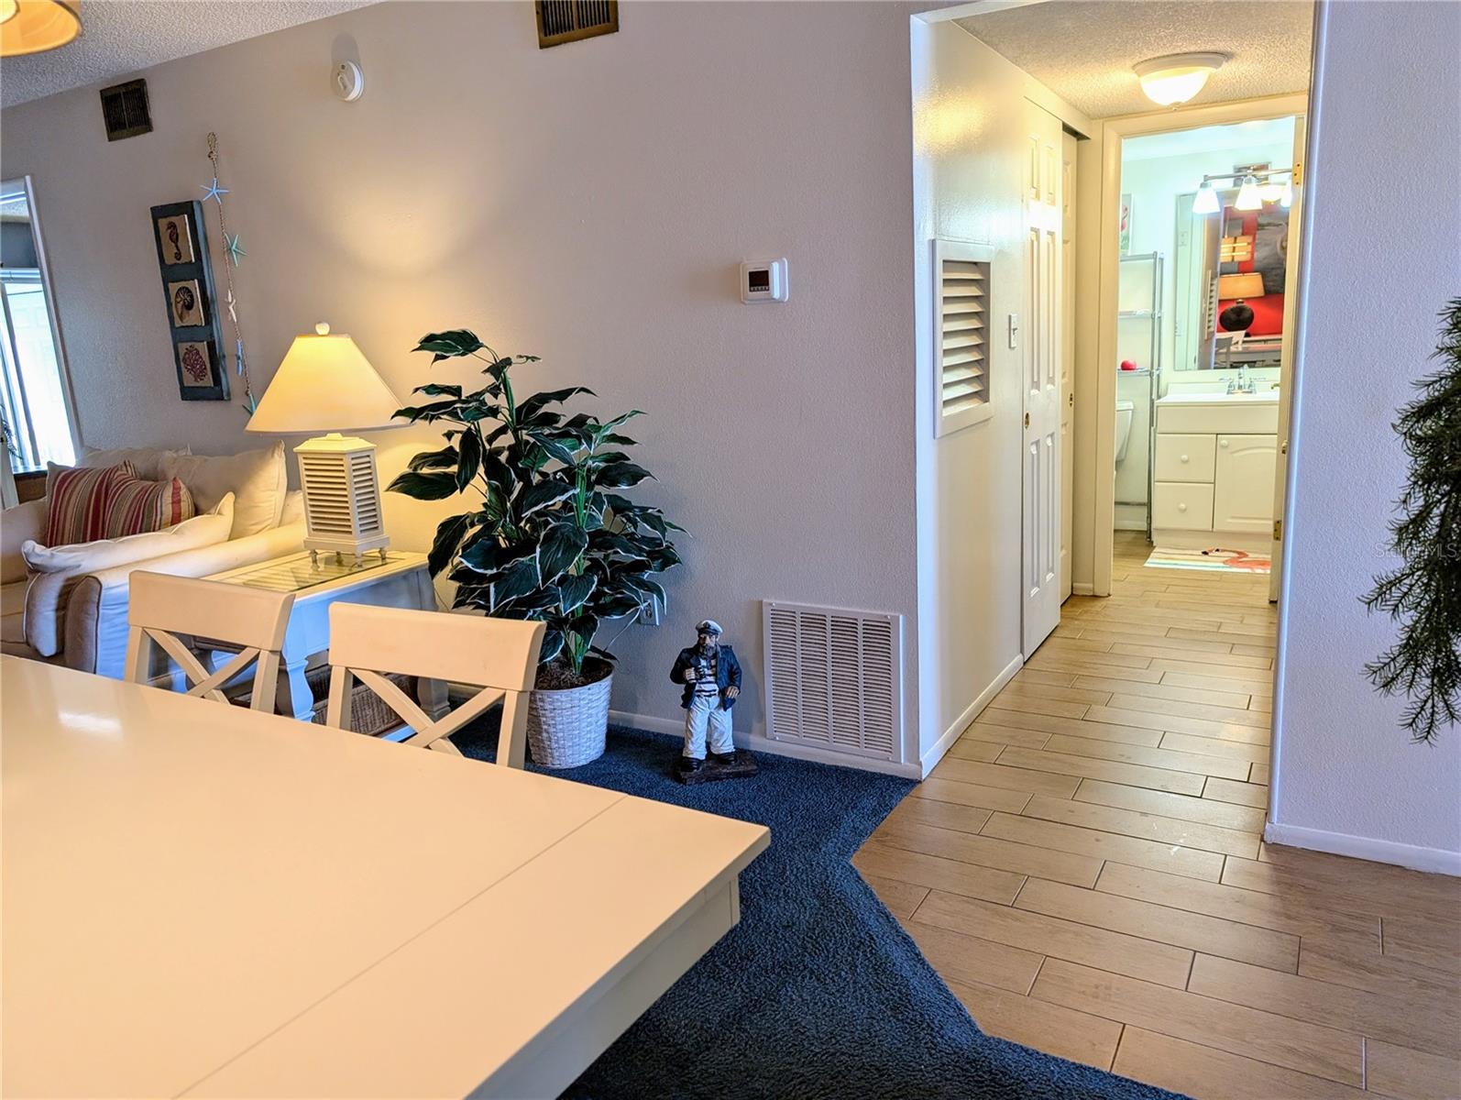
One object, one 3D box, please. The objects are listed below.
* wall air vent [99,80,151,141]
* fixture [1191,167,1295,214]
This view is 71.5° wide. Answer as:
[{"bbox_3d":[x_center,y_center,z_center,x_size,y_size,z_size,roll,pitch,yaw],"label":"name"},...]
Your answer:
[{"bbox_3d":[-2.529,-1.834,4.243,0.324,0.204,0.020,4,14,30],"label":"wall air vent"},{"bbox_3d":[2.824,-1.970,5.513,0.564,0.242,0.191,4,14,30],"label":"fixture"}]

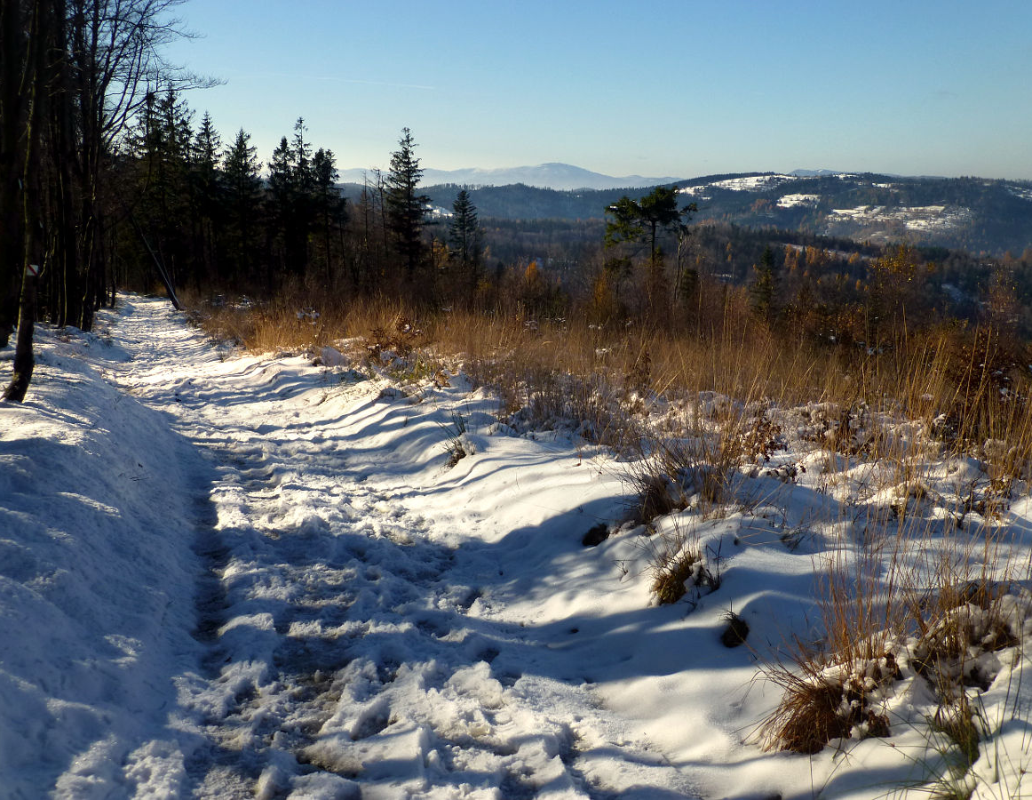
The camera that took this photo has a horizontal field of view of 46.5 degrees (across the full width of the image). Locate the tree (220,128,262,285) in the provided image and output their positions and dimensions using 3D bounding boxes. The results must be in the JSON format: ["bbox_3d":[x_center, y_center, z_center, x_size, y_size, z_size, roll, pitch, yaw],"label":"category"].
[{"bbox_3d":[-17.634,-12.336,77.029,2.680,9.900,2.550,-2,10,-13],"label":"tree"}]

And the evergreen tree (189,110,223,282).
[{"bbox_3d":[-20.342,-13.151,78.916,2.170,11.170,2.070,-3,10,-14],"label":"evergreen tree"}]

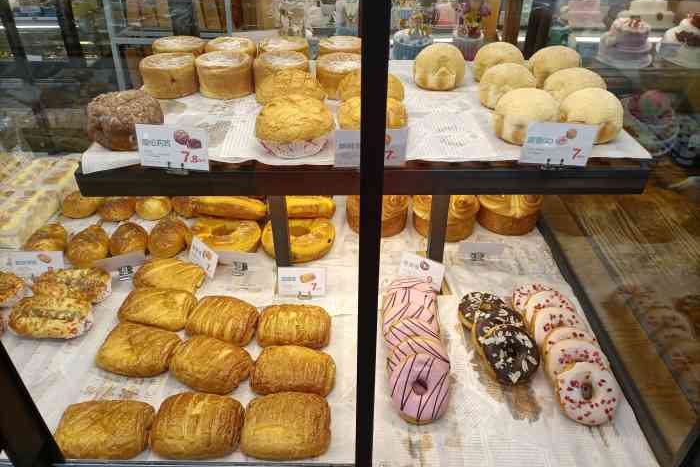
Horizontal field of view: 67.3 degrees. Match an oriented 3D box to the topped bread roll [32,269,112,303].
[{"bbox_3d":[-0.502,0.091,0.949,0.137,0.044,0.080,2,35,3],"label":"topped bread roll"}]

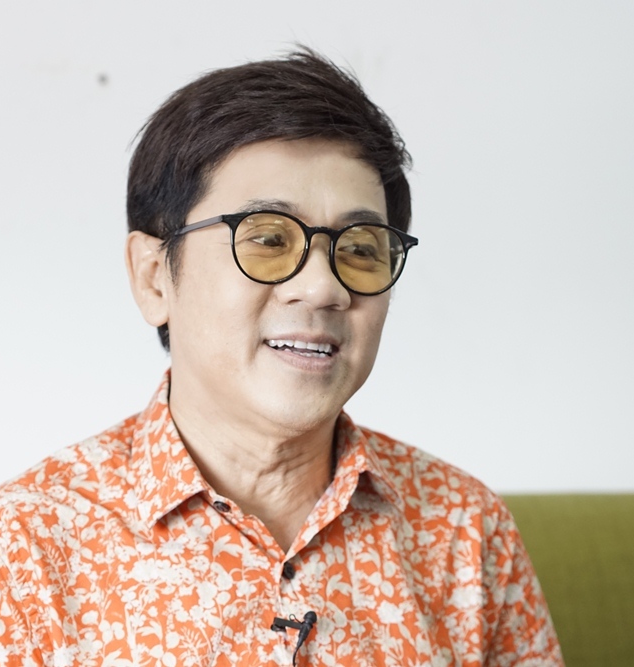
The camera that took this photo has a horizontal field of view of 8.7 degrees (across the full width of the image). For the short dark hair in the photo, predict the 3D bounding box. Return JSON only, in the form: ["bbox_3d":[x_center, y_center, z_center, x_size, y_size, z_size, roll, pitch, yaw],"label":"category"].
[{"bbox_3d":[-0.031,-0.086,2.730,0.180,0.195,0.210,5,-6,-26],"label":"short dark hair"}]

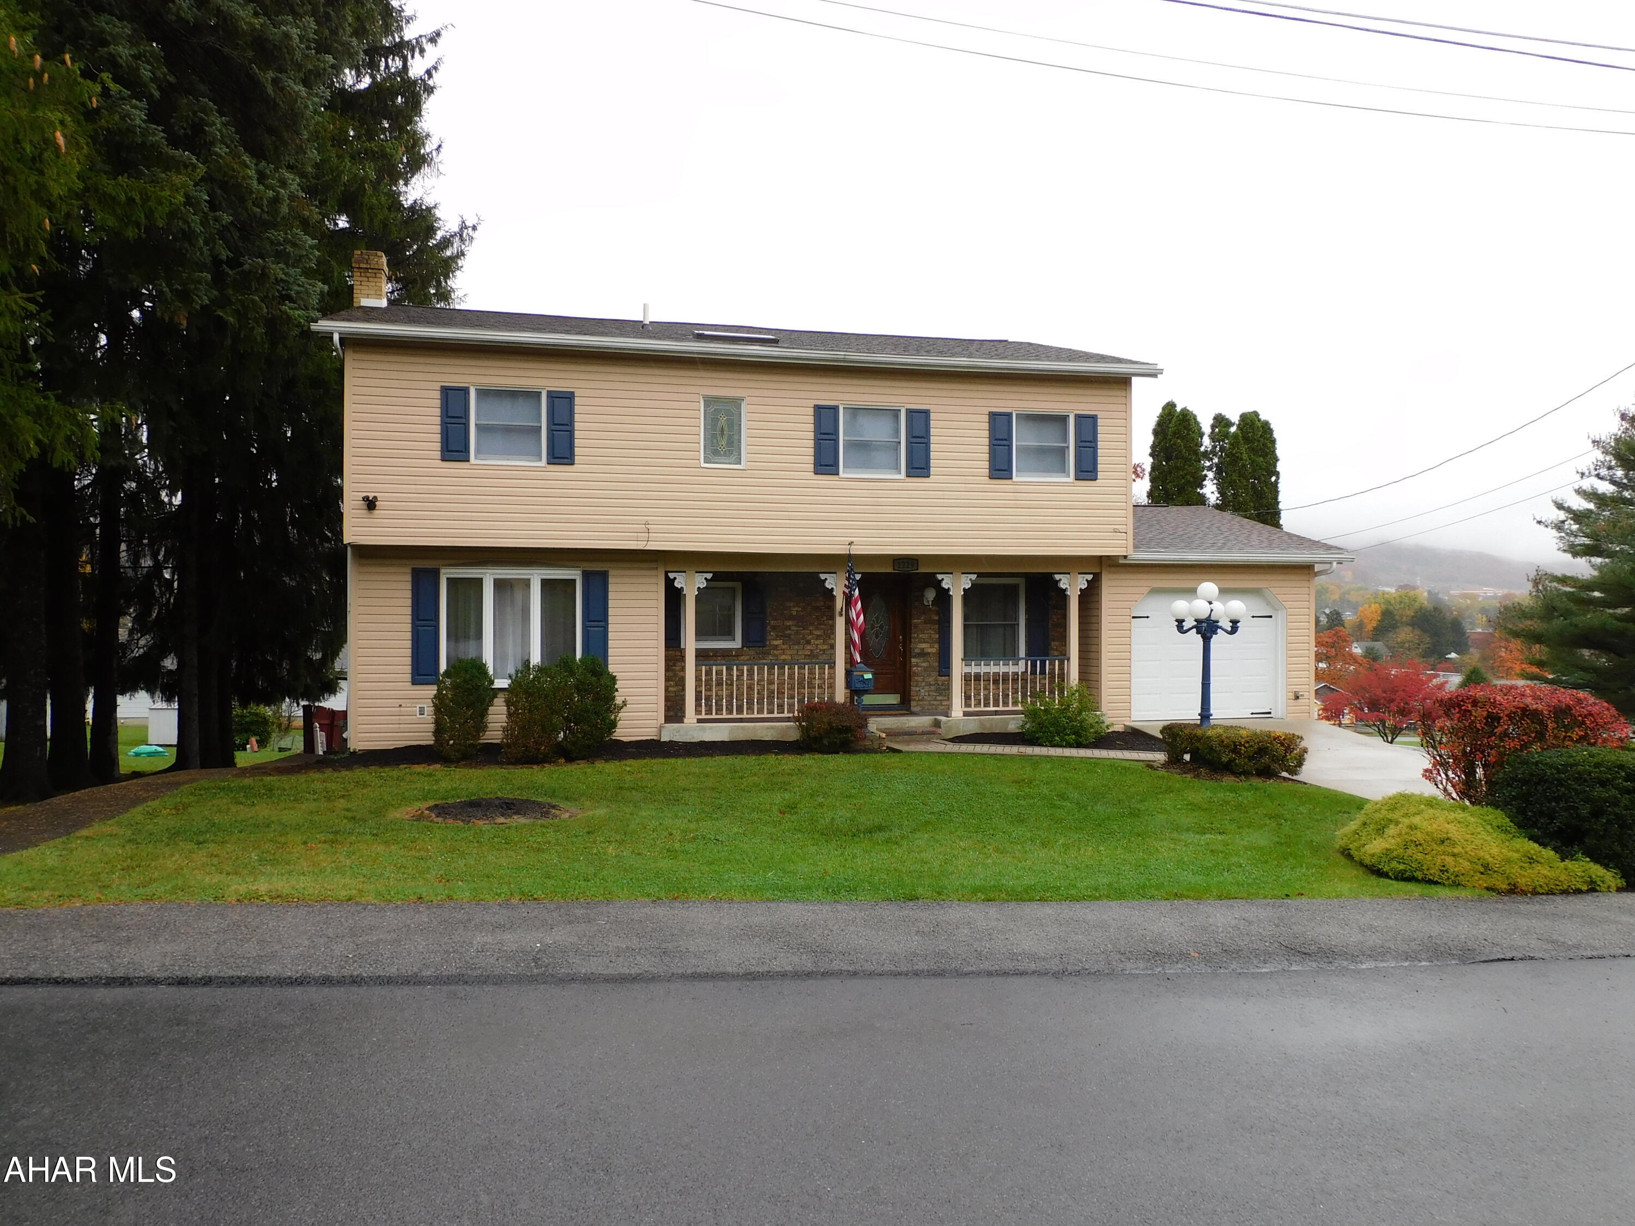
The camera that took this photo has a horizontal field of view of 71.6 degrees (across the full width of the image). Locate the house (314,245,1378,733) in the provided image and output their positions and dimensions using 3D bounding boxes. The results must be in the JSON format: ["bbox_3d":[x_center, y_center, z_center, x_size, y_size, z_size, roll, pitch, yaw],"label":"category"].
[{"bbox_3d":[0.020,-2.090,21.300,15.500,7.950,10.800,0,-1,-13],"label":"house"}]

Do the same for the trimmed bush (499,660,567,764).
[{"bbox_3d":[-3.650,1.270,14.550,0.860,1.270,0.820,0,-1,-13],"label":"trimmed bush"}]

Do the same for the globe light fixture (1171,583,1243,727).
[{"bbox_3d":[4.540,0.740,13.200,0.910,2.190,0.910,0,-1,15],"label":"globe light fixture"}]

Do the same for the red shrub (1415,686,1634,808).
[{"bbox_3d":[6.350,1.220,10.200,1.700,1.160,1.400,0,-1,0],"label":"red shrub"}]

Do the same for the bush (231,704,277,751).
[{"bbox_3d":[-13.800,2.790,27.600,1.200,1.200,1.150,0,-1,0],"label":"bush"}]

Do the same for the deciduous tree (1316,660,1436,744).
[{"bbox_3d":[10.050,1.620,20.300,1.980,1.480,1.900,0,-1,0],"label":"deciduous tree"}]

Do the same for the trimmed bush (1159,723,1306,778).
[{"bbox_3d":[4.760,1.540,13.000,1.550,0.540,1.000,0,-1,25],"label":"trimmed bush"}]

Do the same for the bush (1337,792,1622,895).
[{"bbox_3d":[4.300,1.410,7.600,1.420,0.540,1.450,0,-1,0],"label":"bush"}]

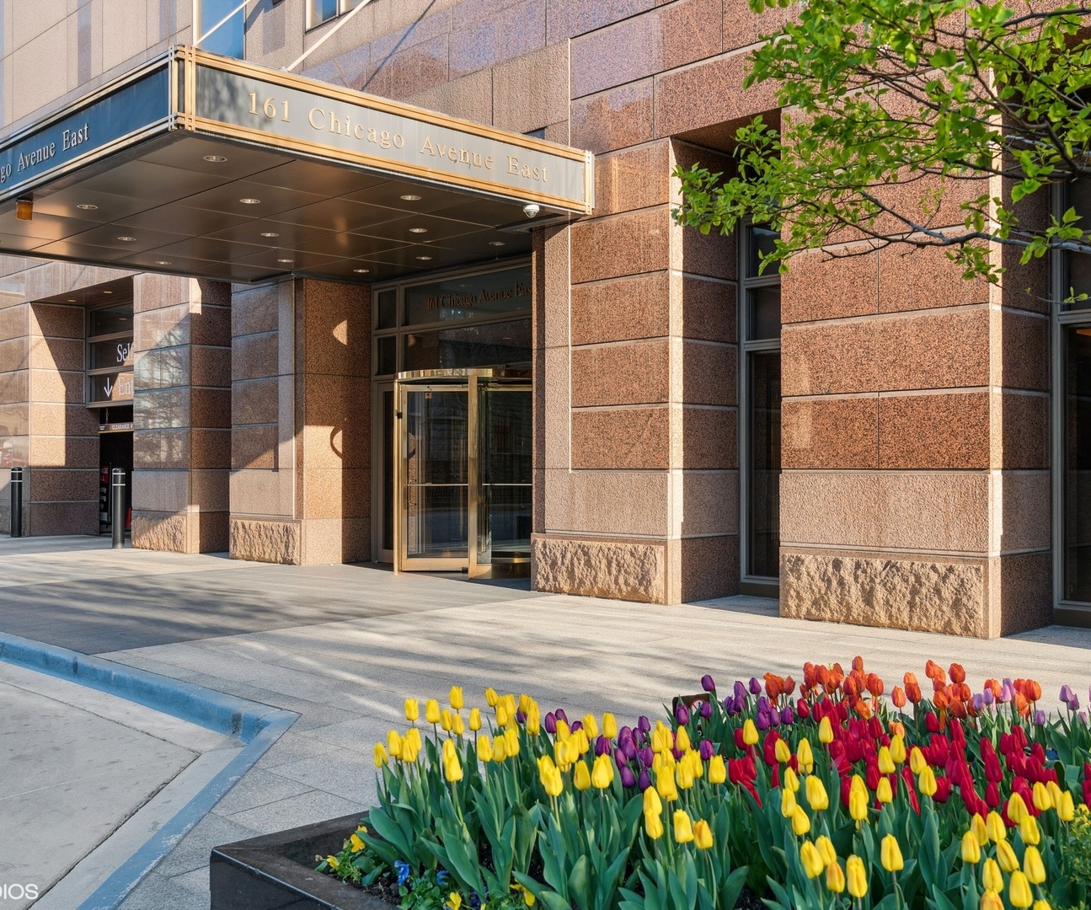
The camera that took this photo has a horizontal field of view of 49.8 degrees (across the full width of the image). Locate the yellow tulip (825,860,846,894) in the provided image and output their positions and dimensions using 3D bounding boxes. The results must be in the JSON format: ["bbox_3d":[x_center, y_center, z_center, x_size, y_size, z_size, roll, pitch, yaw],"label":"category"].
[{"bbox_3d":[0.493,0.718,2.000,0.035,0.057,0.035,-5,-1,0],"label":"yellow tulip"}]

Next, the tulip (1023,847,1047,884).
[{"bbox_3d":[0.741,0.623,1.780,0.031,0.061,0.031,-9,-1,0],"label":"tulip"}]

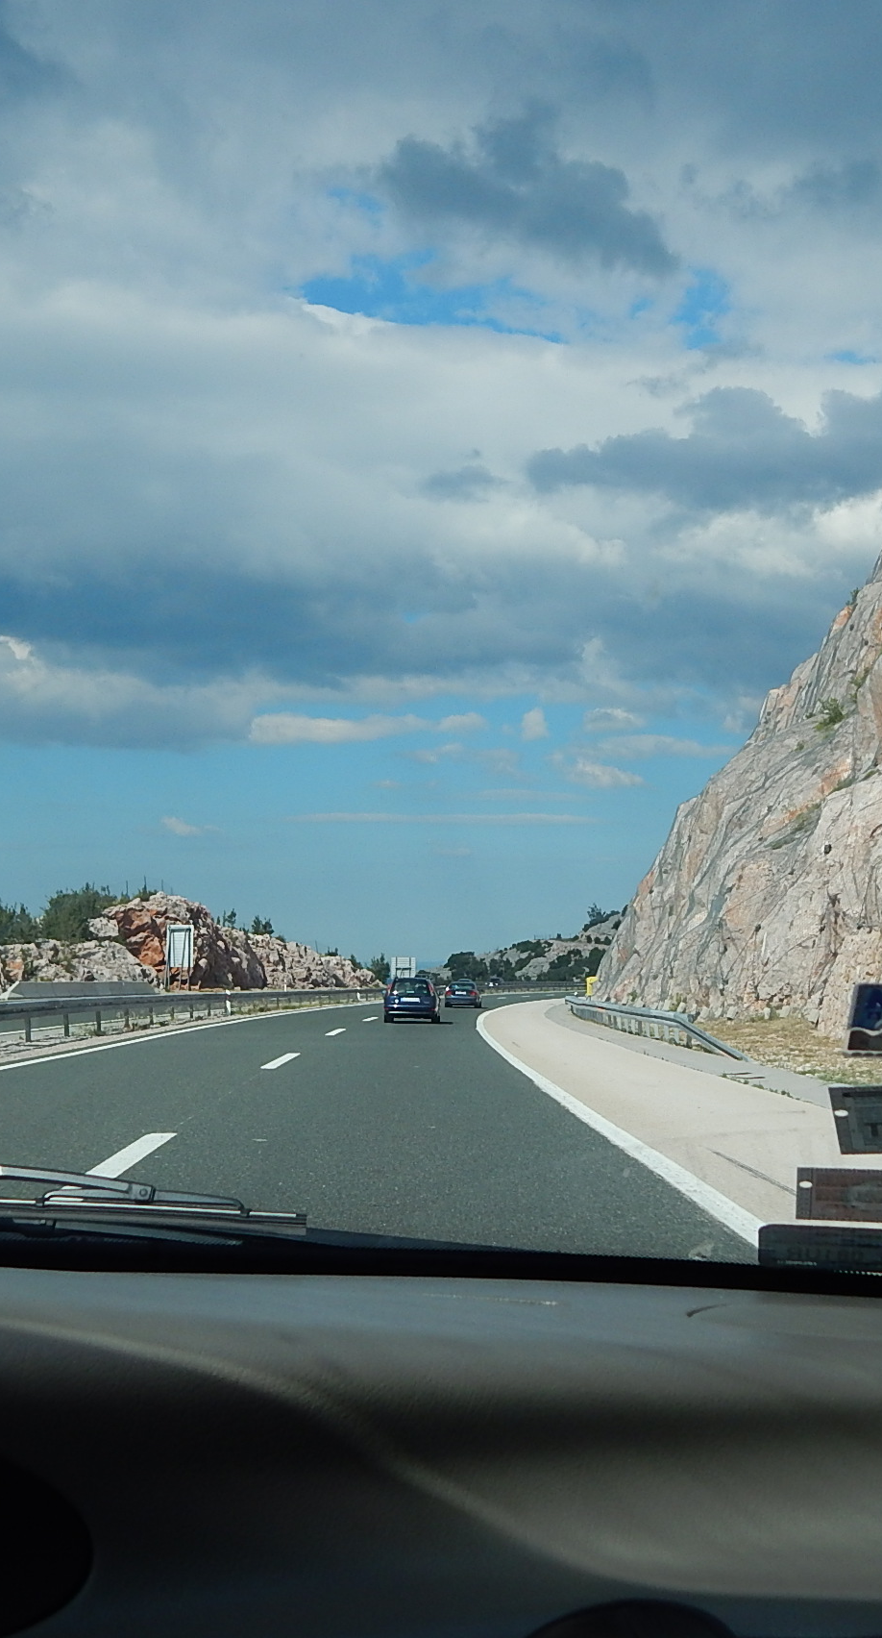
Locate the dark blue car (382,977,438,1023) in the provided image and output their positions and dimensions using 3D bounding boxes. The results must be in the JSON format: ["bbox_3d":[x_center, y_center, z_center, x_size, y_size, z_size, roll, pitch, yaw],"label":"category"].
[{"bbox_3d":[-0.920,5.924,64.000,1.690,1.480,4.050,0,-5,2],"label":"dark blue car"}]

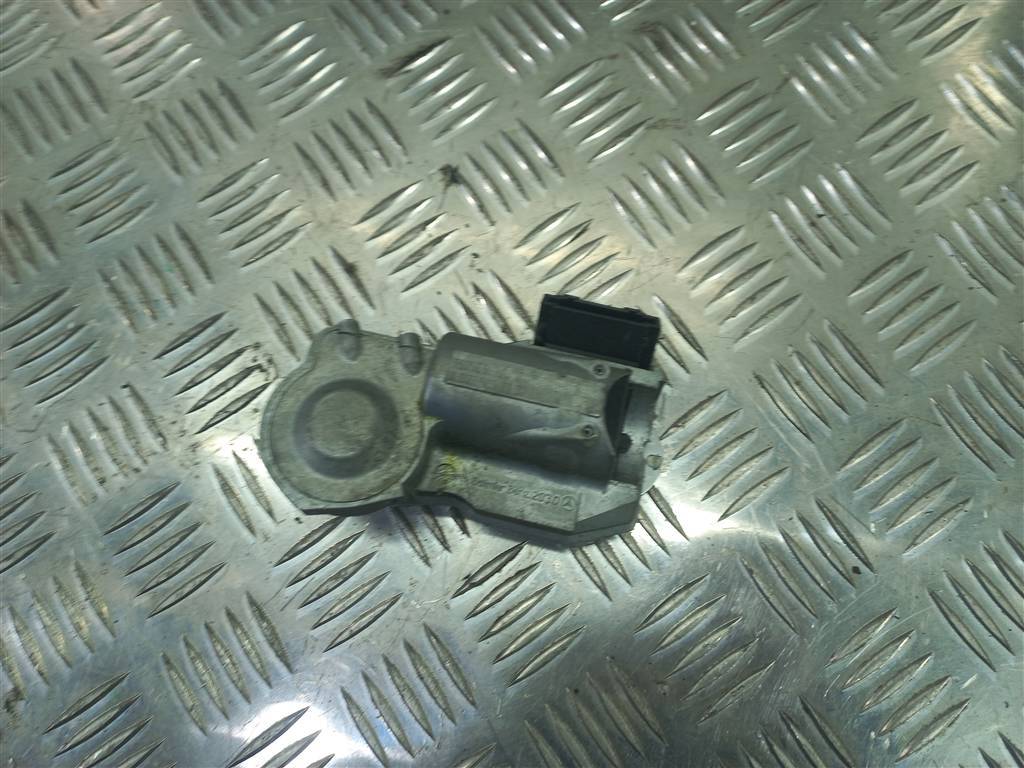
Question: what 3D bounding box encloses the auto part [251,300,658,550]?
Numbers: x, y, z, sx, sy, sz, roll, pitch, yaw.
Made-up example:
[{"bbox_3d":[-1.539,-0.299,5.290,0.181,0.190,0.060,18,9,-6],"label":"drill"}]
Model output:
[{"bbox_3d":[-0.014,0.007,0.222,0.122,0.042,0.077,8,76,4],"label":"auto part"}]

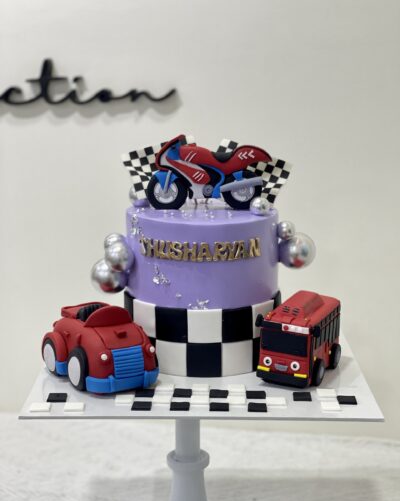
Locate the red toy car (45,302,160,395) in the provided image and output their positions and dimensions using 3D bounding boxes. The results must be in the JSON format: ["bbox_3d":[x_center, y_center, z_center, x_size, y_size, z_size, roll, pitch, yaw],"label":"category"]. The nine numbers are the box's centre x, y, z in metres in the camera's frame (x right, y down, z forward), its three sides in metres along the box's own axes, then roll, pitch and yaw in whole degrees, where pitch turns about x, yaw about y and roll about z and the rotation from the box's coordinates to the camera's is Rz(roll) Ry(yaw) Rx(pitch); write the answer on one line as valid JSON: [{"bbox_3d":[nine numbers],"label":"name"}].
[{"bbox_3d":[-0.095,0.086,0.928,0.072,0.068,0.109,-5,12,-28],"label":"red toy car"}]

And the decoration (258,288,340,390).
[{"bbox_3d":[0.100,0.085,0.958,0.055,0.062,0.110,5,11,23],"label":"decoration"}]

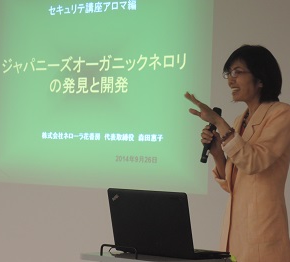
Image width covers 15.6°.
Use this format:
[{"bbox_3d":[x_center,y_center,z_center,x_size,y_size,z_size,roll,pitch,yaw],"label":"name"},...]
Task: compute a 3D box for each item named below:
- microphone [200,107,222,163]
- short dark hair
[{"bbox_3d":[0.260,0.018,4.170,0.037,0.235,0.037,17,-6,-25],"label":"microphone"},{"bbox_3d":[0.428,-0.228,4.220,0.232,0.228,0.190,-3,2,-25],"label":"short dark hair"}]

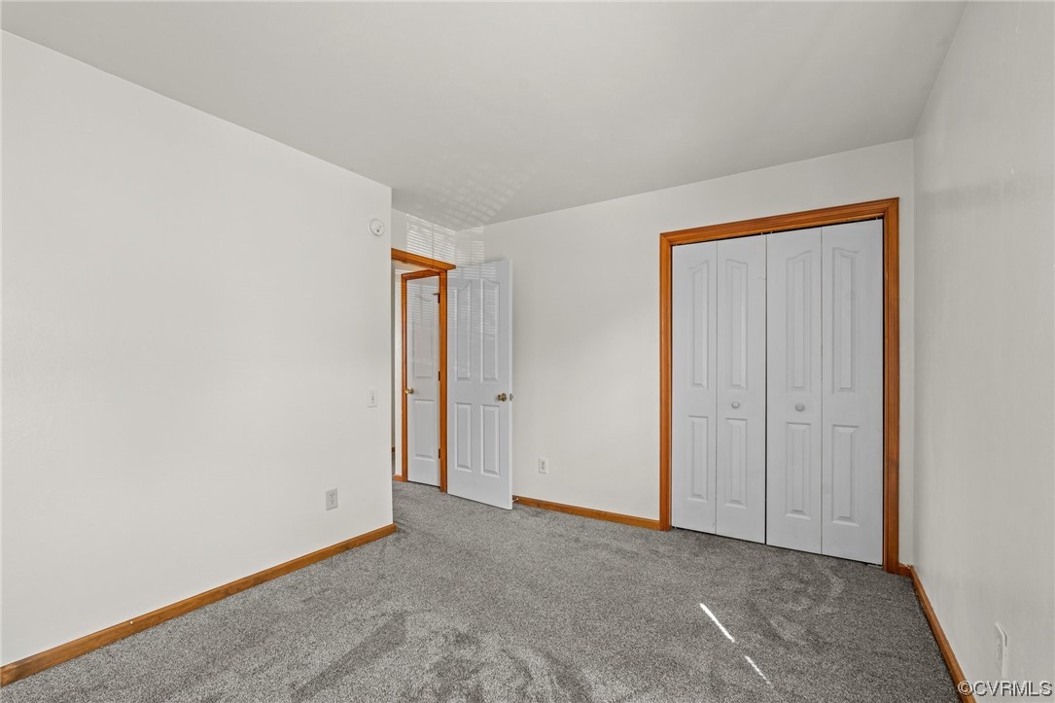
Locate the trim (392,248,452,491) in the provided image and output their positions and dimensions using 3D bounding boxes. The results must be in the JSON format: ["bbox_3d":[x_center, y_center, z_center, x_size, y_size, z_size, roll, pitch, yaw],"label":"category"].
[{"bbox_3d":[-0.987,0.251,4.042,0.135,2.110,0.890,0,-1,33],"label":"trim"}]

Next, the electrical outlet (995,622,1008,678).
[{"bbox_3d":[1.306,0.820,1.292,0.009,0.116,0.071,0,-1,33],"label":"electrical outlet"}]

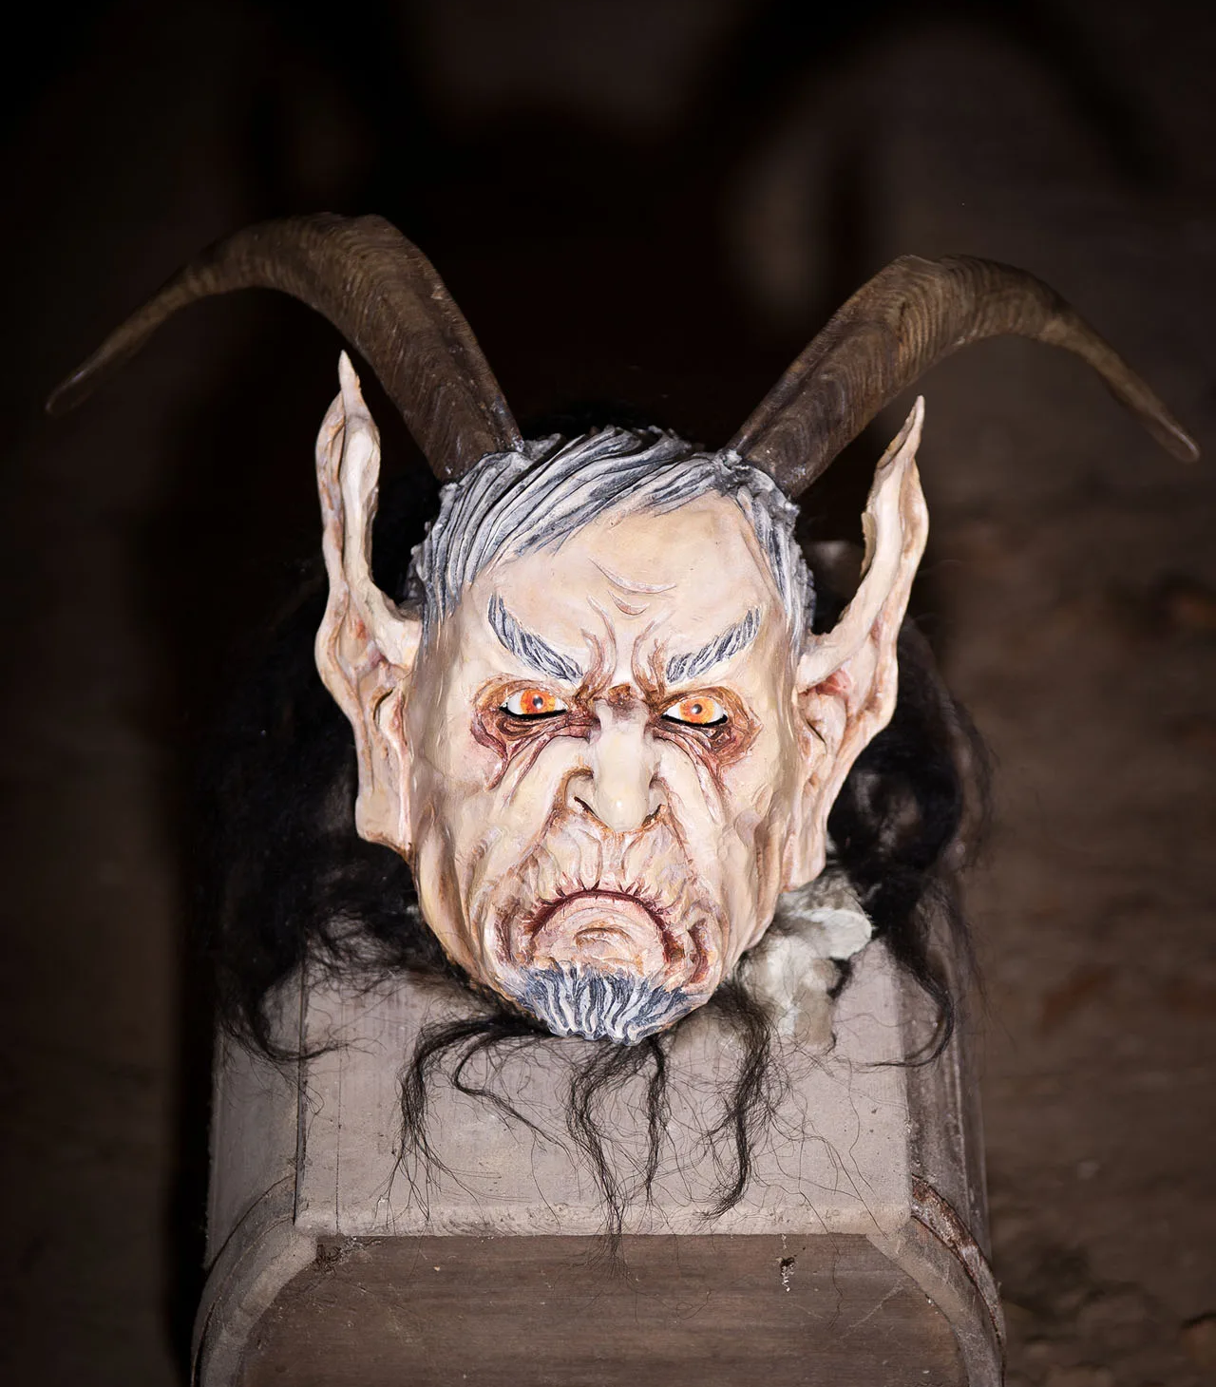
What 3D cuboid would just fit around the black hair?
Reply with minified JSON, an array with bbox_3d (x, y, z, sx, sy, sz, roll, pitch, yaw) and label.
[{"bbox_3d":[-0.009,0.073,3.320,0.385,0.280,0.310,0,23,0],"label":"black hair"}]

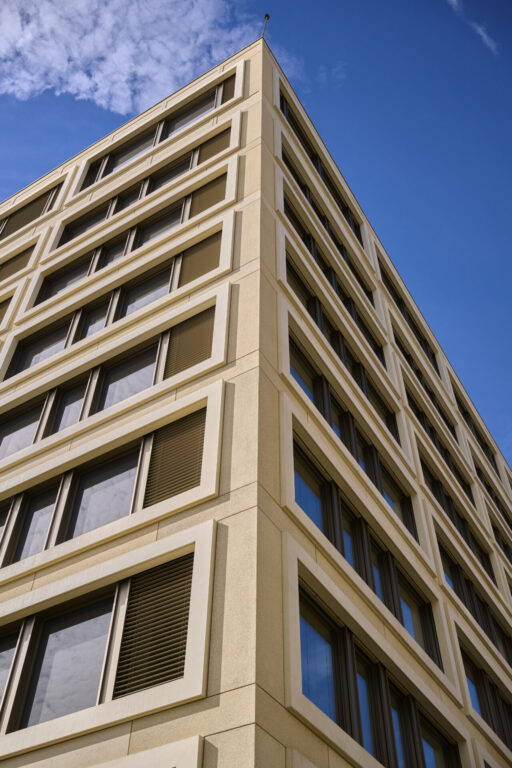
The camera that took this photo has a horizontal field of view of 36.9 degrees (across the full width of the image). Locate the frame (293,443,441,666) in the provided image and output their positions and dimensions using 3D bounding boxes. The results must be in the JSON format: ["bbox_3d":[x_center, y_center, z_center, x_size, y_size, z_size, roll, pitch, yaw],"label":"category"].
[{"bbox_3d":[2.290,3.608,15.558,0.192,2.105,7.017,-25,-54,20],"label":"frame"}]

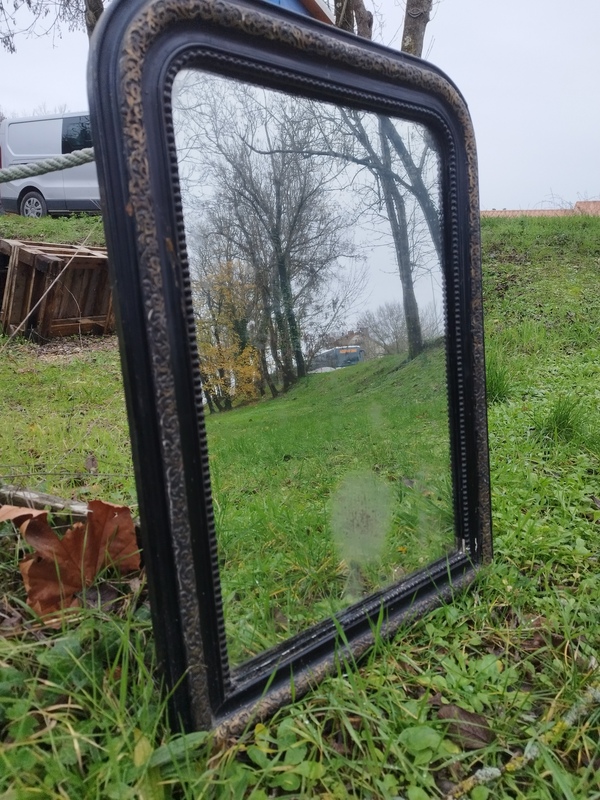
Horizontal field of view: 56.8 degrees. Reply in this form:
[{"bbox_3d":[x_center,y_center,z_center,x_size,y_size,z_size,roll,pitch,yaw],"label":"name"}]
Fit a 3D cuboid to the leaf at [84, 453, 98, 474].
[{"bbox_3d":[-0.564,0.172,1.500,0.038,0.016,0.065,6,51,-9],"label":"leaf"}]

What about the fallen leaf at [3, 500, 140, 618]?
[{"bbox_3d":[-0.346,0.240,0.840,0.195,0.165,0.060,-2,-27,-16],"label":"fallen leaf"}]

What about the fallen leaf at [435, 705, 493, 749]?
[{"bbox_3d":[0.196,0.385,0.650,0.075,0.015,0.052,17,26,34],"label":"fallen leaf"}]

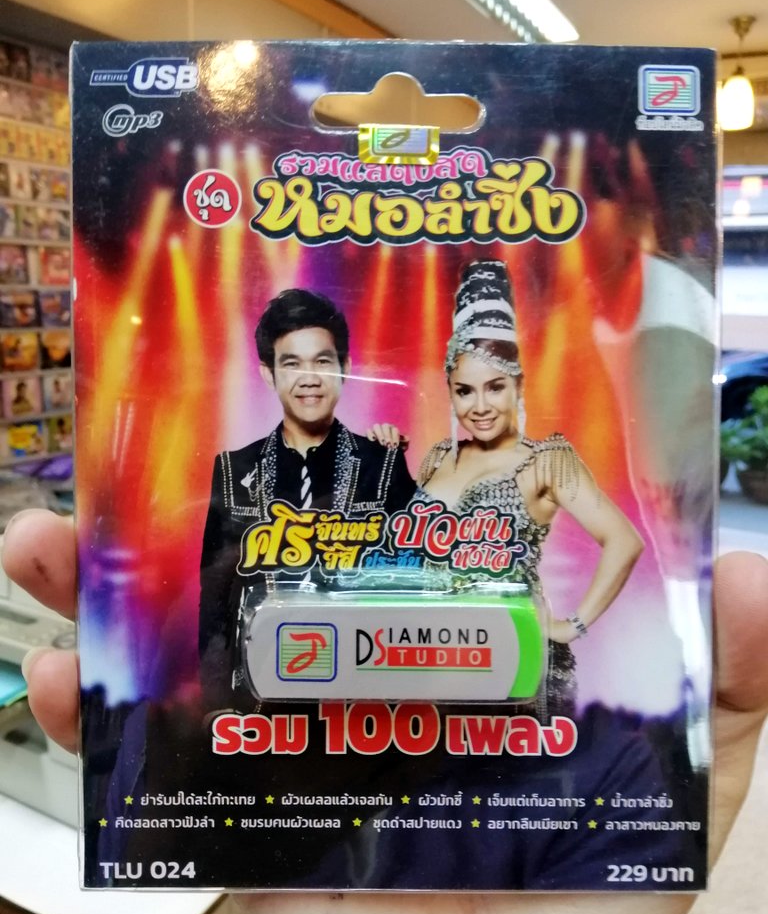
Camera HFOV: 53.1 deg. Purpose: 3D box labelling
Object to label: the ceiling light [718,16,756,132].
[{"bbox_3d":[1.628,-1.762,3.523,0.160,0.472,0.160,0,12,0],"label":"ceiling light"}]

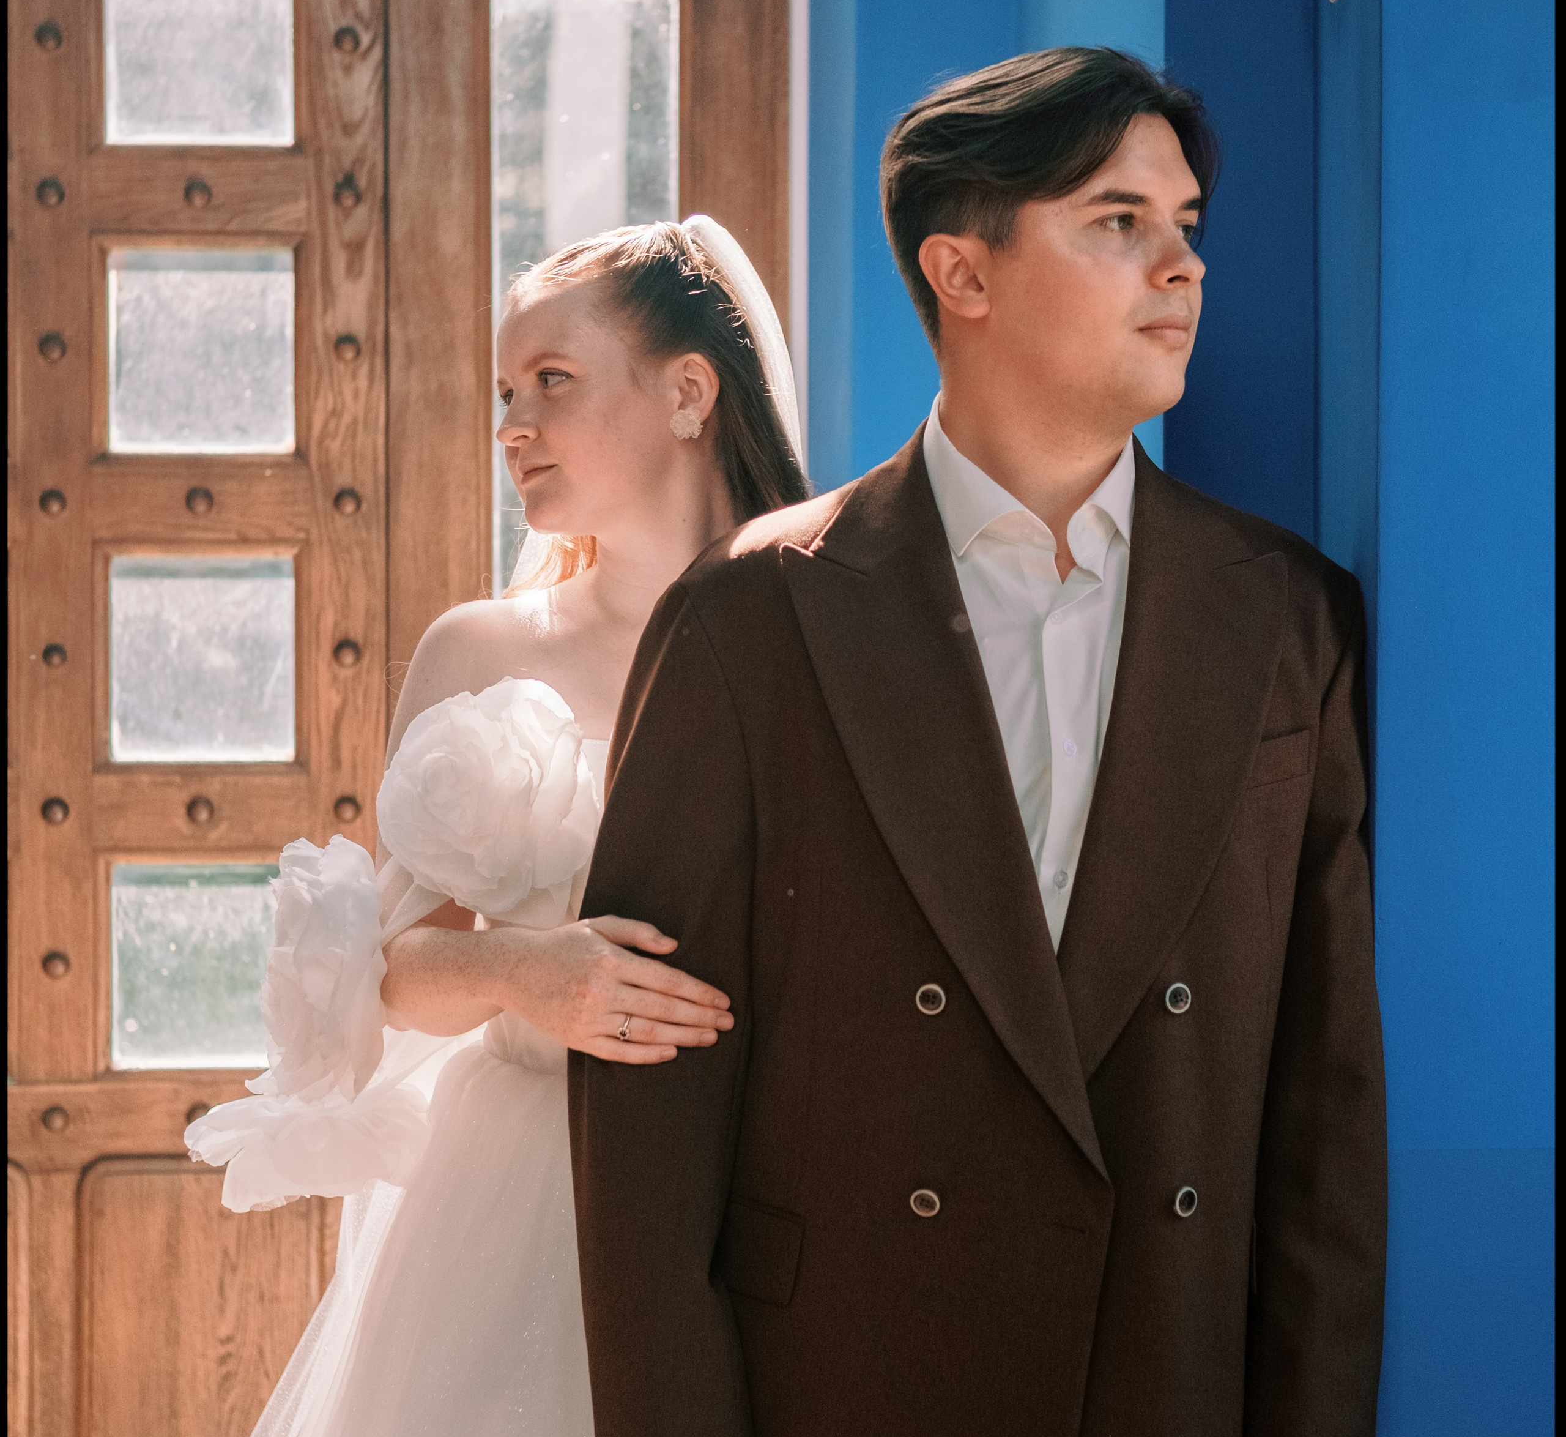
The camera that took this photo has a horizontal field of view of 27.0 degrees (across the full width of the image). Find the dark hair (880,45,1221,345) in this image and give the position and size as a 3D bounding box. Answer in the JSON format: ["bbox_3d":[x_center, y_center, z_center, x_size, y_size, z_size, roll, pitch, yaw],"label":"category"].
[{"bbox_3d":[0.172,-0.339,2.120,0.220,0.195,0.180,1,3,30],"label":"dark hair"}]

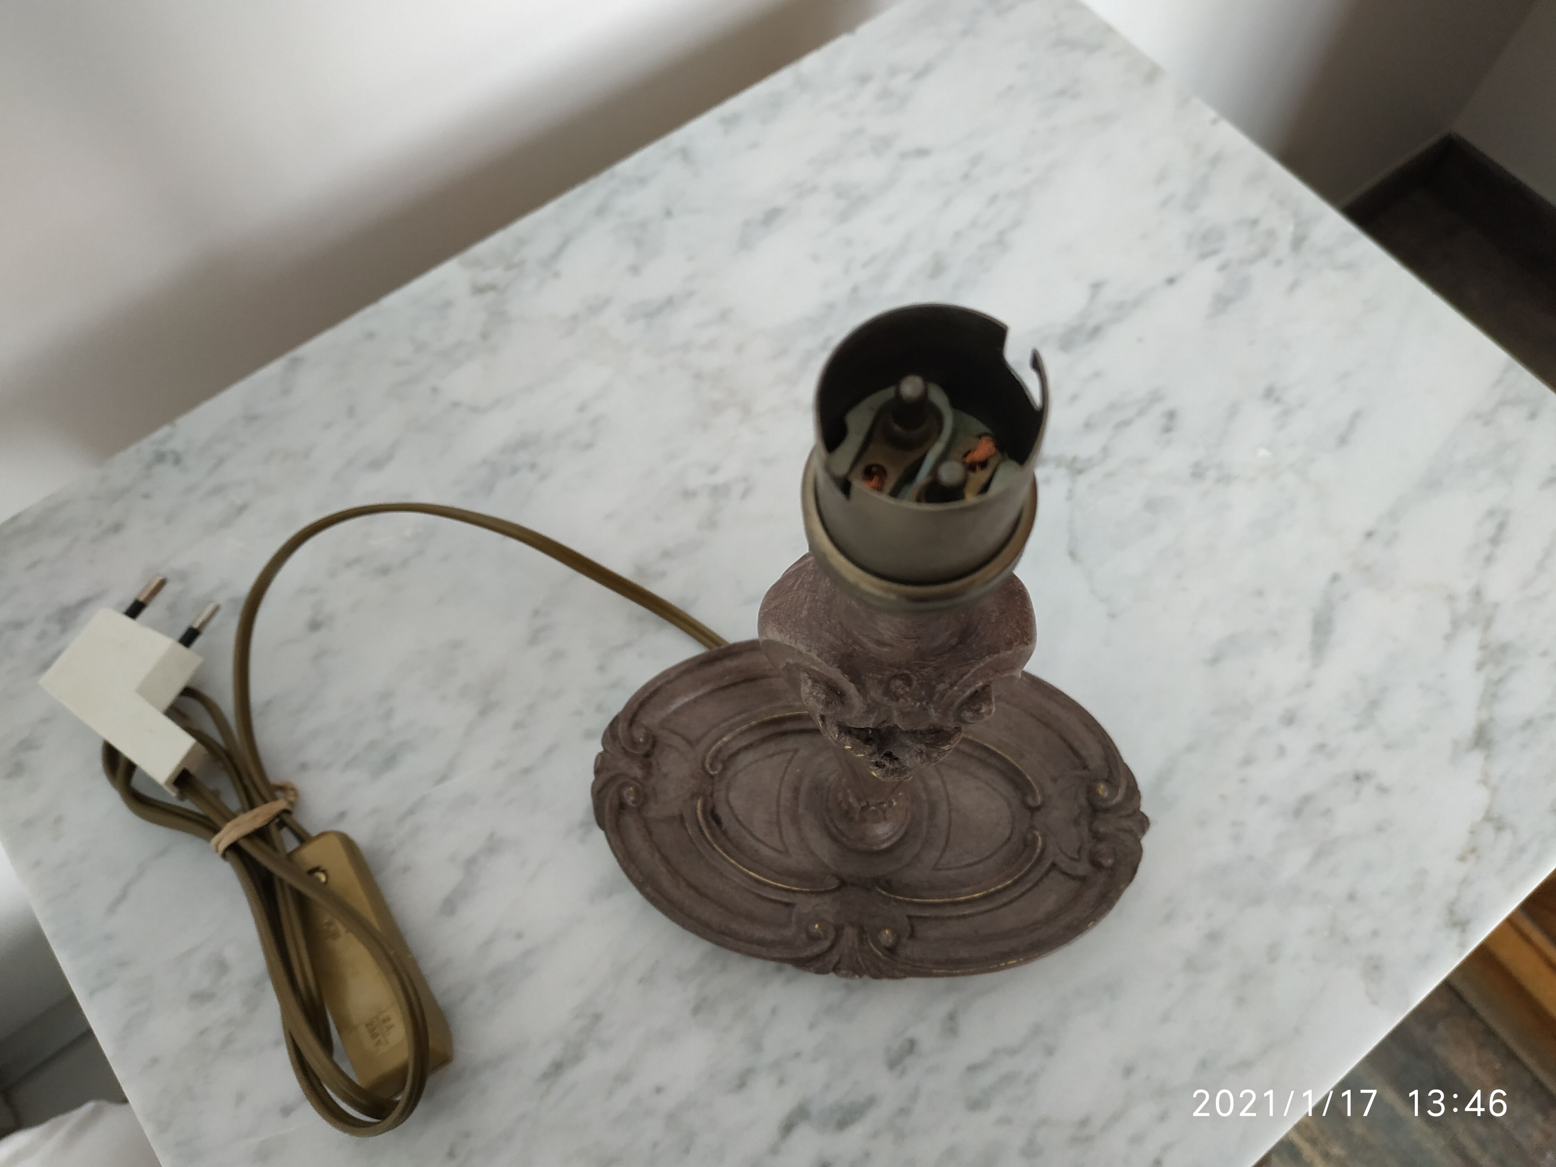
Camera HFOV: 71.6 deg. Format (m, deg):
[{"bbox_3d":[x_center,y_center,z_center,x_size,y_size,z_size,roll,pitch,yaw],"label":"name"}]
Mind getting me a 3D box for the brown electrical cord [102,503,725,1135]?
[{"bbox_3d":[-0.114,0.046,0.300,0.135,0.028,0.162,28,71,11],"label":"brown electrical cord"}]

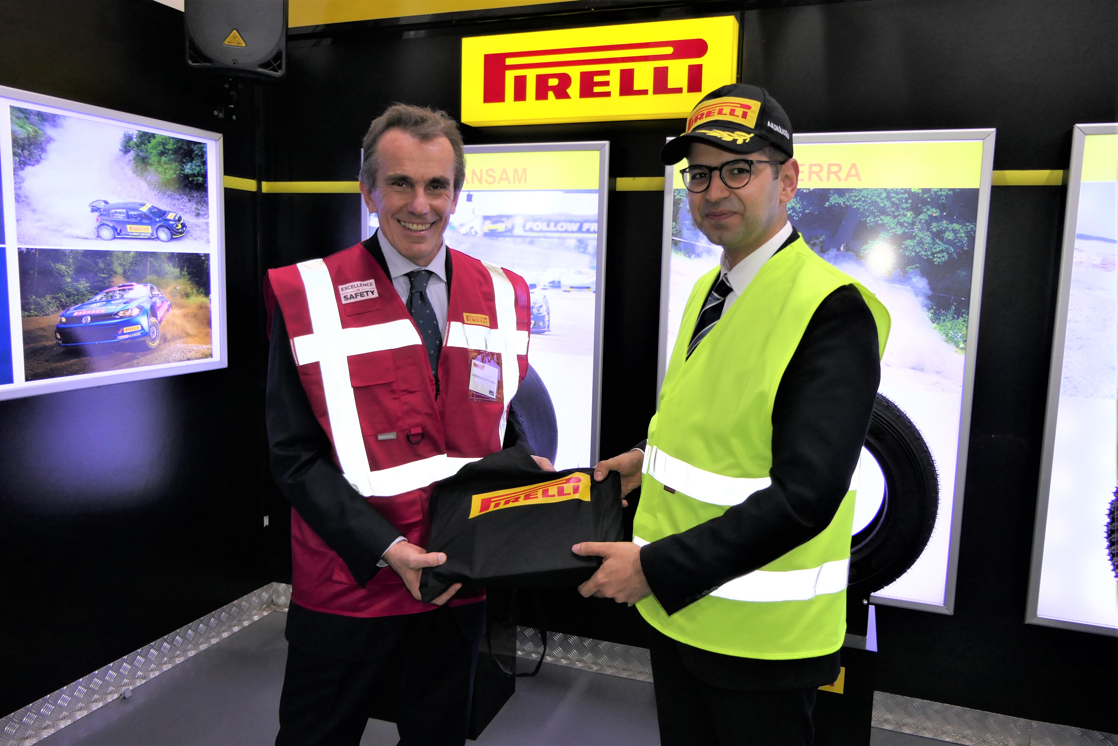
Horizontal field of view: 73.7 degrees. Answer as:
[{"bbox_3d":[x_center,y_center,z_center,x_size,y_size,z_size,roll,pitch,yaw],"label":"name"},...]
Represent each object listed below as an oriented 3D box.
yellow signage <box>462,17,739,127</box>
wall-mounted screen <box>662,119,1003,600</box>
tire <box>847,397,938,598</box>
[{"bbox_3d":[0.119,-1.039,2.610,0.966,0.290,0.090,4,7,18],"label":"yellow signage"},{"bbox_3d":[0.800,-0.005,2.407,0.952,1.468,0.065,3,8,17],"label":"wall-mounted screen"},{"bbox_3d":[0.745,0.336,2.172,0.645,0.645,0.210,4,7,18],"label":"tire"}]

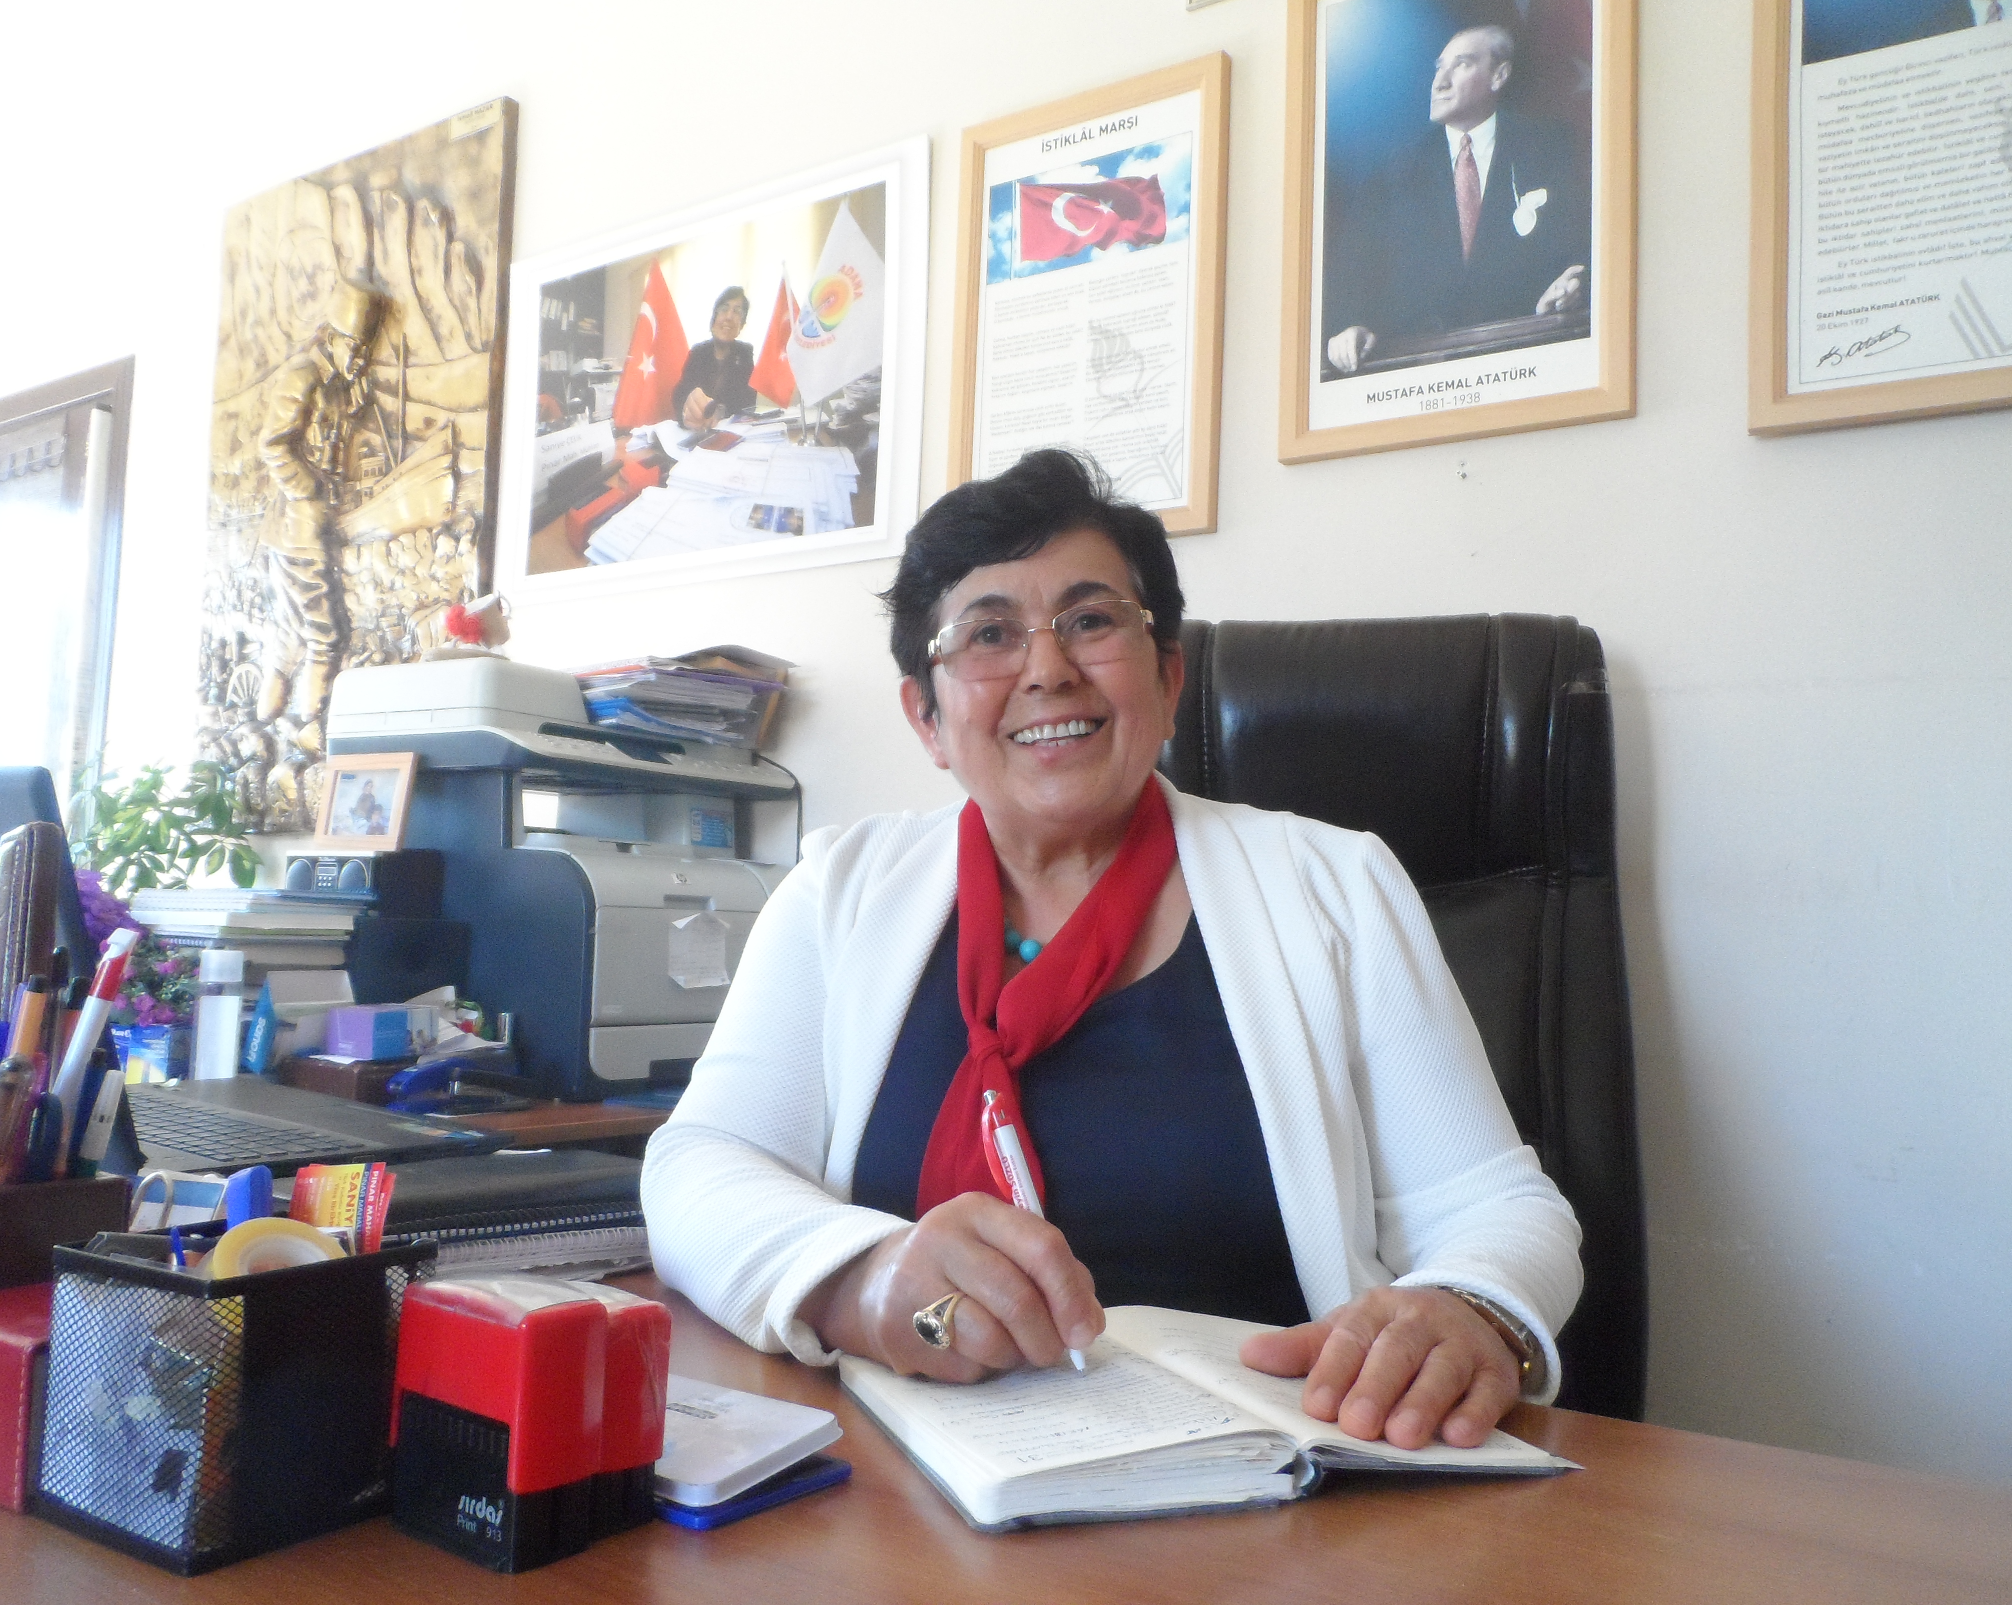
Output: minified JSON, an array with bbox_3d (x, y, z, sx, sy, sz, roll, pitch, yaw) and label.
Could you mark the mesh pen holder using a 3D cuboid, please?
[{"bbox_3d":[-0.318,0.237,0.622,0.115,0.102,0.104,0,-4,33],"label":"mesh pen holder"}]

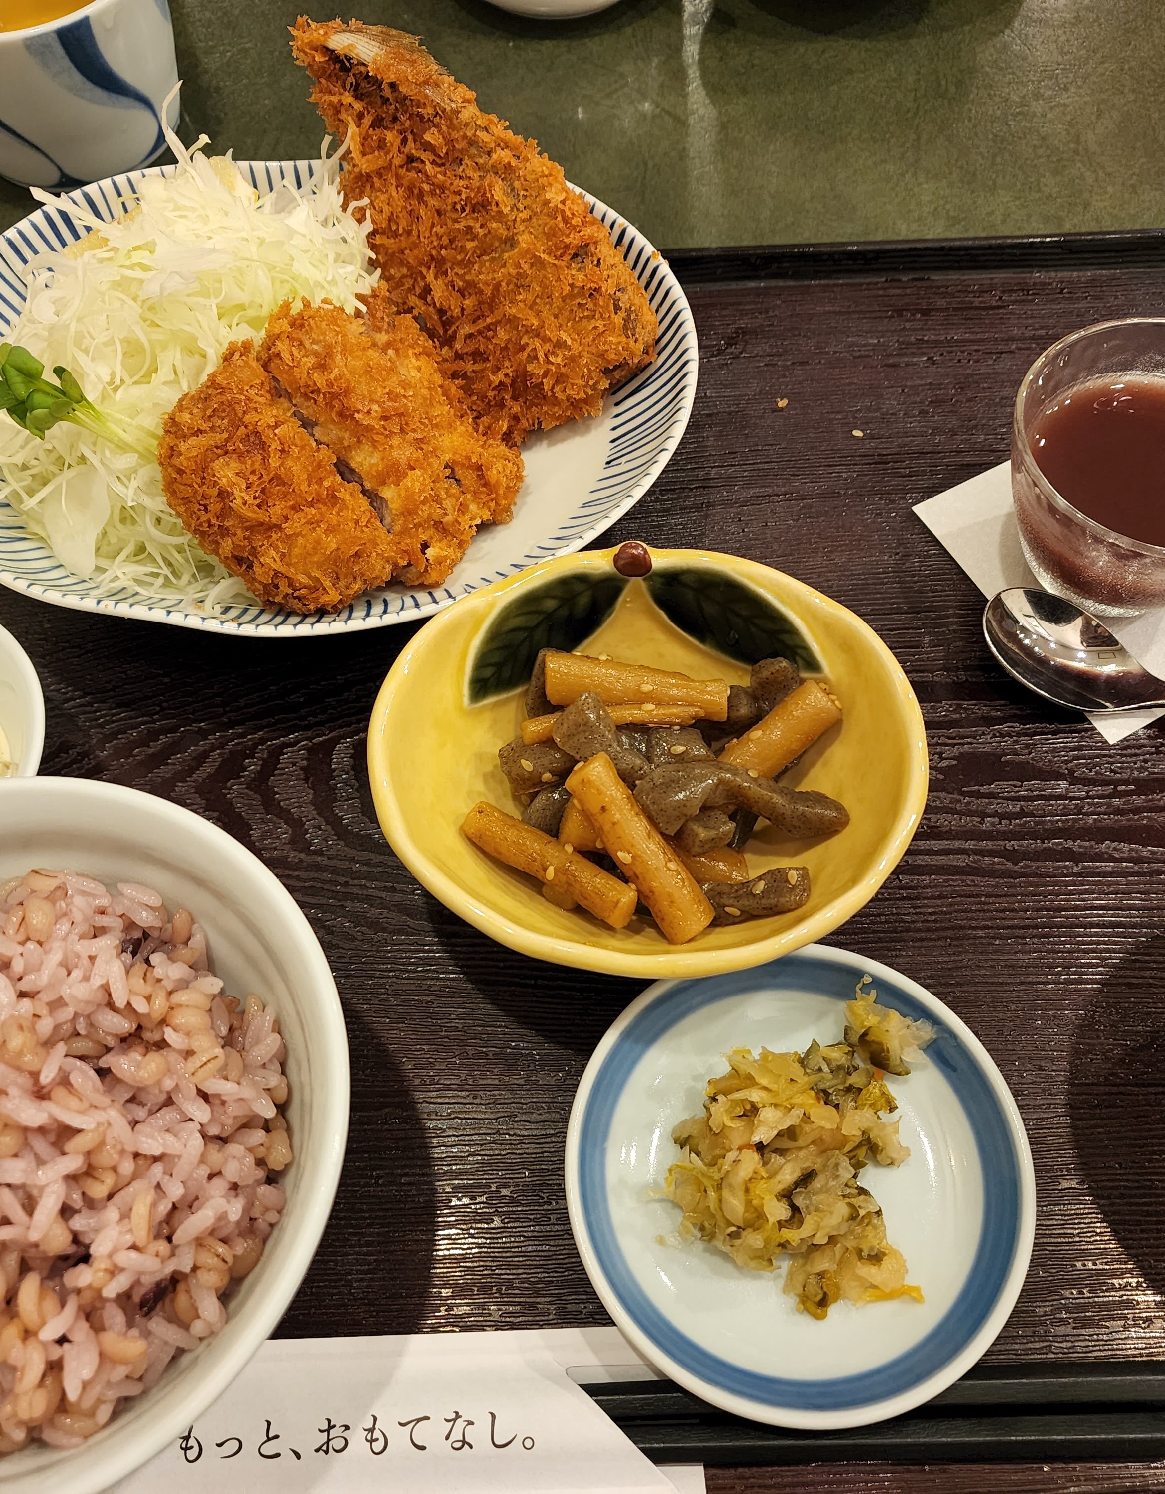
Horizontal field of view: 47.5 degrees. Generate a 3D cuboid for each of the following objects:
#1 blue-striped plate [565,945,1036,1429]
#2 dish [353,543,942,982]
[{"bbox_3d":[0.043,0.087,0.268,0.091,0.020,0.091,-1,64,1],"label":"blue-striped plate"},{"bbox_3d":[0.014,0.009,0.295,0.117,0.042,0.099,-2,64,1],"label":"dish"}]

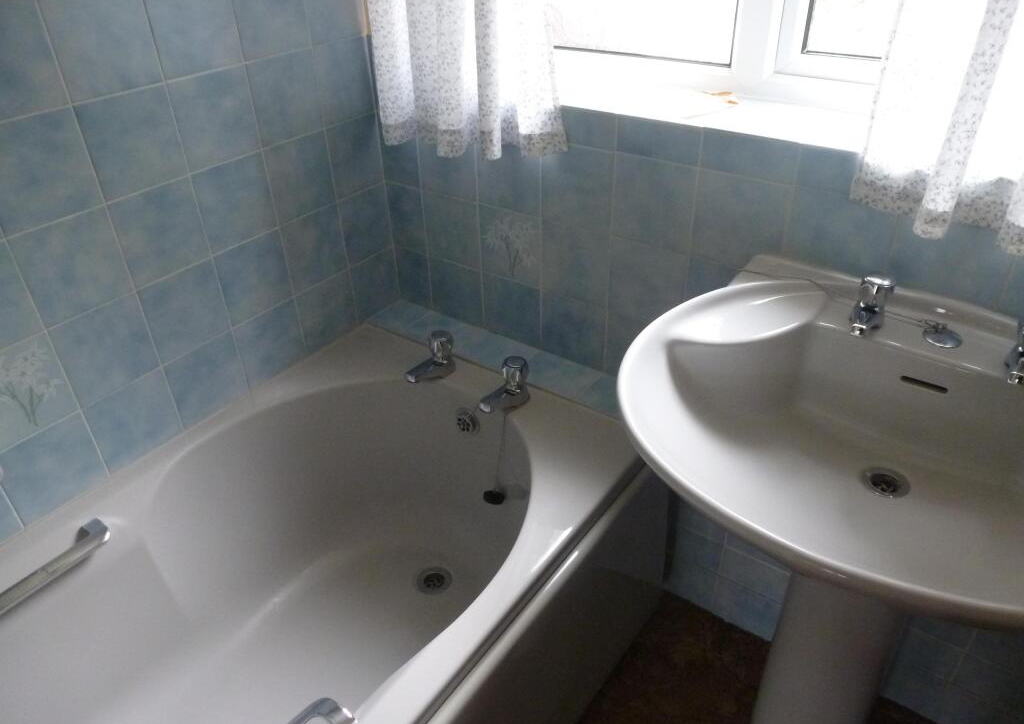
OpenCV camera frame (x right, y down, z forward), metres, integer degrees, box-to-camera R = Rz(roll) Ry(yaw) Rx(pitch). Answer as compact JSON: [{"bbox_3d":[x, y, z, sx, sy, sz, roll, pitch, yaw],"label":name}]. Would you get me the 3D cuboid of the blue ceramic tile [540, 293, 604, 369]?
[{"bbox_3d":[0.127,-0.070,1.448,0.147,0.137,0.009,20,39,29],"label":"blue ceramic tile"}]

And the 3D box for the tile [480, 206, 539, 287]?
[{"bbox_3d":[-0.002,-0.233,1.432,0.146,0.146,0.010,20,39,29],"label":"tile"}]

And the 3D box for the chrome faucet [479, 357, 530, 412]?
[{"bbox_3d":[-0.014,0.053,1.345,0.056,0.088,0.116,27,43,35],"label":"chrome faucet"}]

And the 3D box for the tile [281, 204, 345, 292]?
[{"bbox_3d":[-0.403,-0.232,1.455,0.009,0.147,0.147,20,39,29],"label":"tile"}]

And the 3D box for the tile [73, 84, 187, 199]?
[{"bbox_3d":[-0.575,-0.335,1.079,0.010,0.148,0.148,20,40,30],"label":"tile"}]

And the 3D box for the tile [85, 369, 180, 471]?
[{"bbox_3d":[-0.650,0.099,1.223,0.010,0.138,0.148,20,40,30],"label":"tile"}]

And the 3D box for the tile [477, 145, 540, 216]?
[{"bbox_3d":[-0.006,-0.355,1.338,0.148,0.148,0.010,20,40,30],"label":"tile"}]

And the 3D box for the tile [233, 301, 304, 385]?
[{"bbox_3d":[-0.488,-0.041,1.448,0.010,0.141,0.148,20,39,29],"label":"tile"}]

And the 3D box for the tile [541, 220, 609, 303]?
[{"bbox_3d":[0.125,-0.194,1.388,0.151,0.148,0.010,20,39,29],"label":"tile"}]

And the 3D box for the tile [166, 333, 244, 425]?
[{"bbox_3d":[-0.573,0.030,1.346,0.010,0.141,0.148,20,39,29],"label":"tile"}]

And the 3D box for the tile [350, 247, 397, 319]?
[{"bbox_3d":[-0.314,-0.177,1.618,0.010,0.138,0.137,20,40,30],"label":"tile"}]

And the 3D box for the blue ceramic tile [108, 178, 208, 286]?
[{"bbox_3d":[-0.573,-0.213,1.162,0.010,0.146,0.146,20,39,29],"label":"blue ceramic tile"}]

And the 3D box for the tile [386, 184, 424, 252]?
[{"bbox_3d":[-0.230,-0.317,1.574,0.109,0.147,0.009,20,39,29],"label":"tile"}]

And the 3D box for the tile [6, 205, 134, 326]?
[{"bbox_3d":[-0.655,-0.144,1.063,0.010,0.146,0.146,20,39,29],"label":"tile"}]

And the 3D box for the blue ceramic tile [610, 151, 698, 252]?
[{"bbox_3d":[0.241,-0.269,1.205,0.146,0.146,0.010,20,39,29],"label":"blue ceramic tile"}]

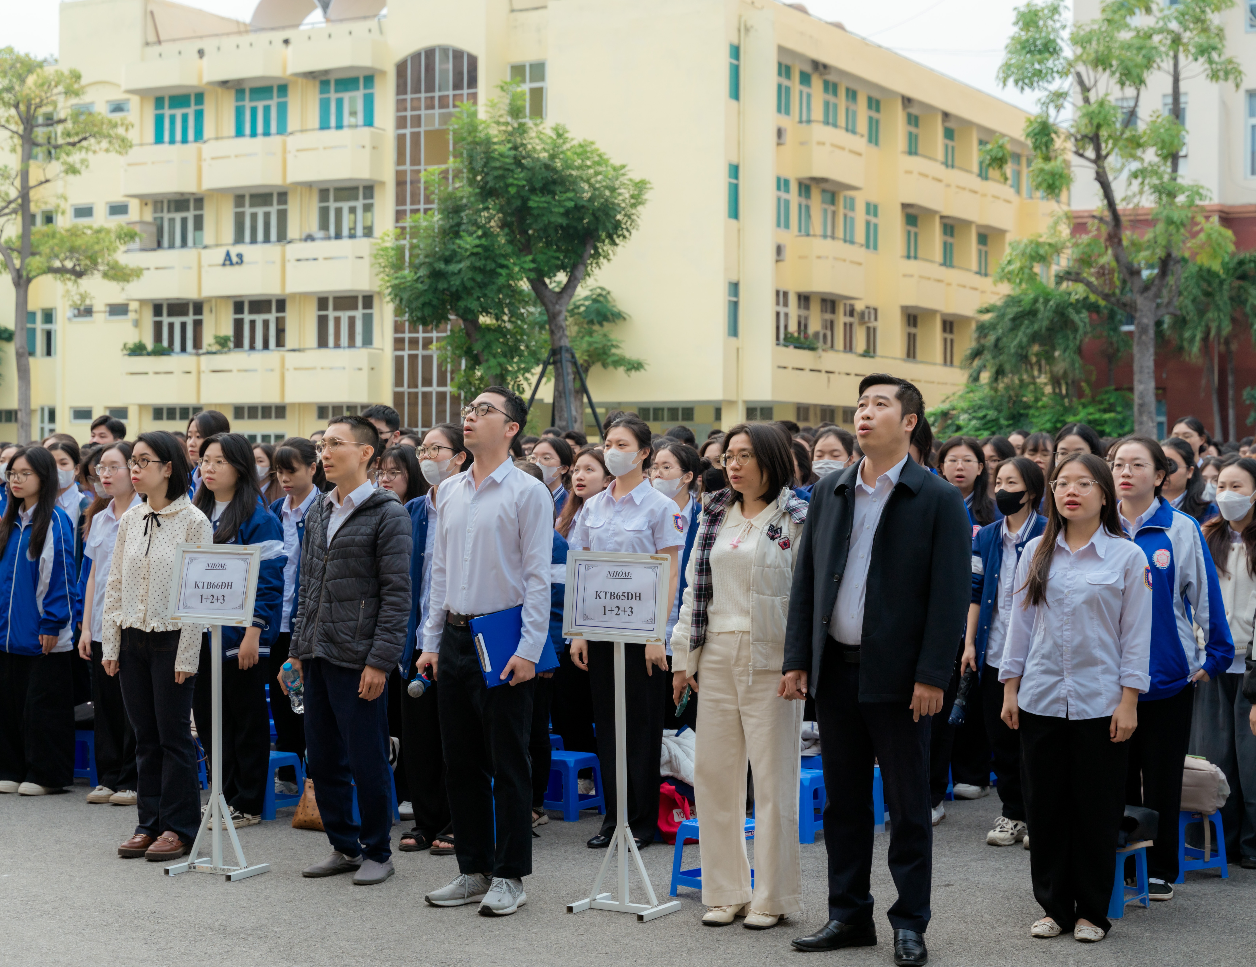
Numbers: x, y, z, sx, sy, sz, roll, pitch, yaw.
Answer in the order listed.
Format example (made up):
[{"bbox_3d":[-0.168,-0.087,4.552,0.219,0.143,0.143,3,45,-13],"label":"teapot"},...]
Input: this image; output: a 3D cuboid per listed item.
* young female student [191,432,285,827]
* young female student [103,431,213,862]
[{"bbox_3d":[-1.651,0.596,8.963,0.490,1.624,0.330,1,1,28],"label":"young female student"},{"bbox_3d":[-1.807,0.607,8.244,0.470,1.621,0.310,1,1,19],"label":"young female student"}]

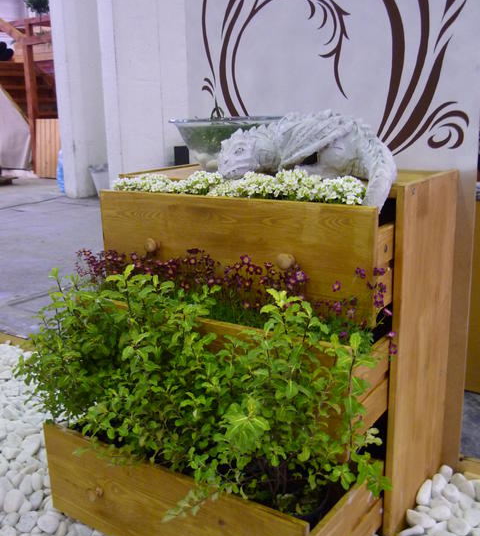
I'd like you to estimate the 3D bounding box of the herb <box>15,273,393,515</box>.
[{"bbox_3d":[-0.127,0.198,1.047,0.700,0.395,0.240,8,16,34],"label":"herb"}]

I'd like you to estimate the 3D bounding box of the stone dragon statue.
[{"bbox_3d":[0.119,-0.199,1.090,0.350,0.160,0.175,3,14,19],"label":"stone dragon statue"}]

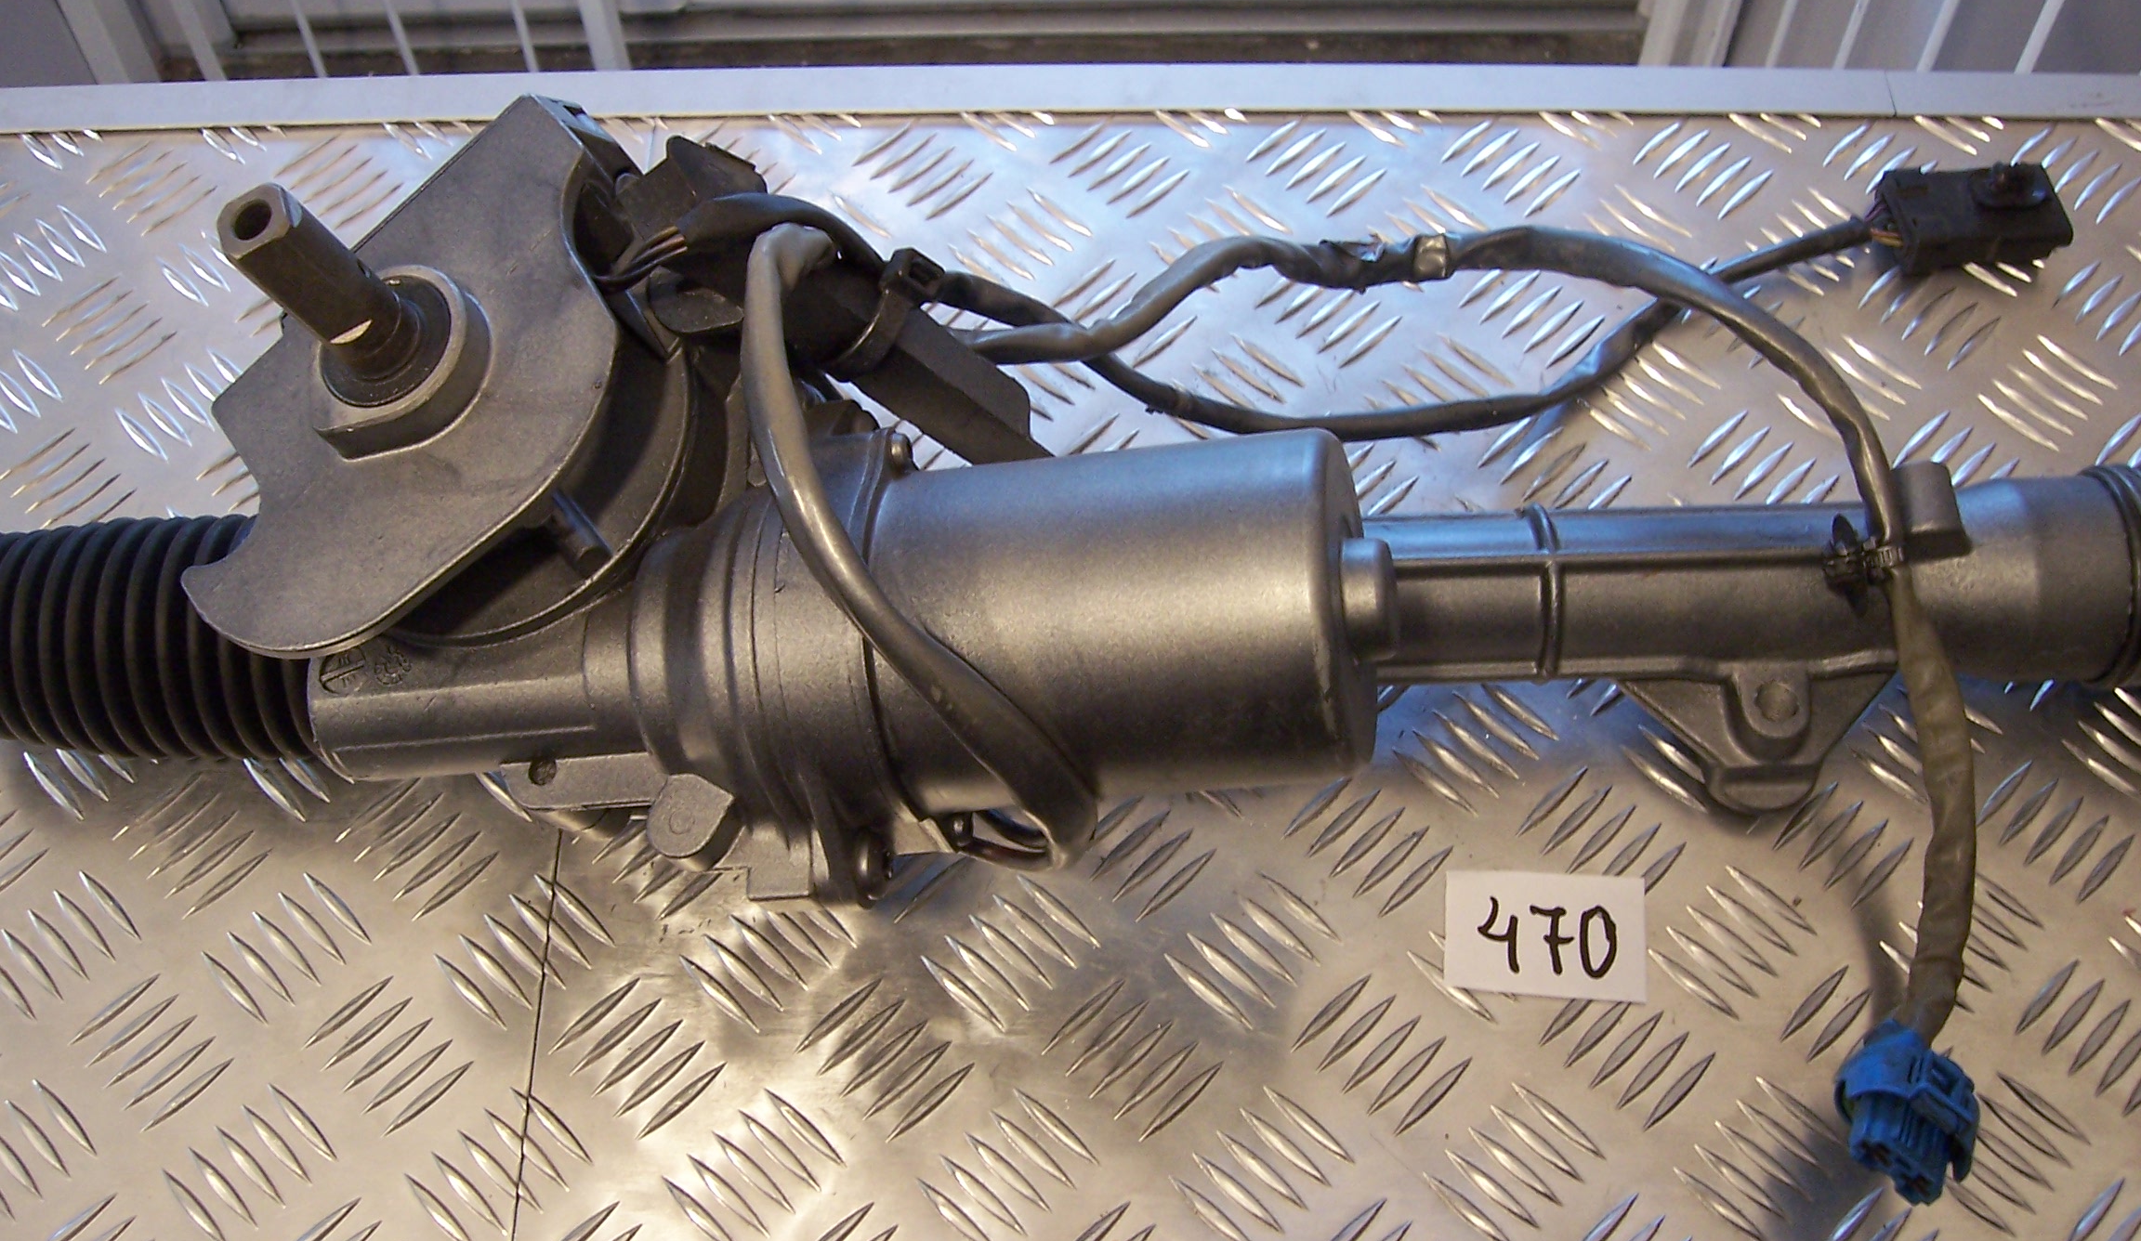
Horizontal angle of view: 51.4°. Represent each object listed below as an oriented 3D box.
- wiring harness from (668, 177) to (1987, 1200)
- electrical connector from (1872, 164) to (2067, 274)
[{"bbox_3d":[0.067,-0.013,0.508,0.304,0.105,0.269,0,60,0],"label":"wiring harness"},{"bbox_3d":[0.252,-0.114,0.618,0.046,0.017,0.028,-4,60,-3],"label":"electrical connector"}]

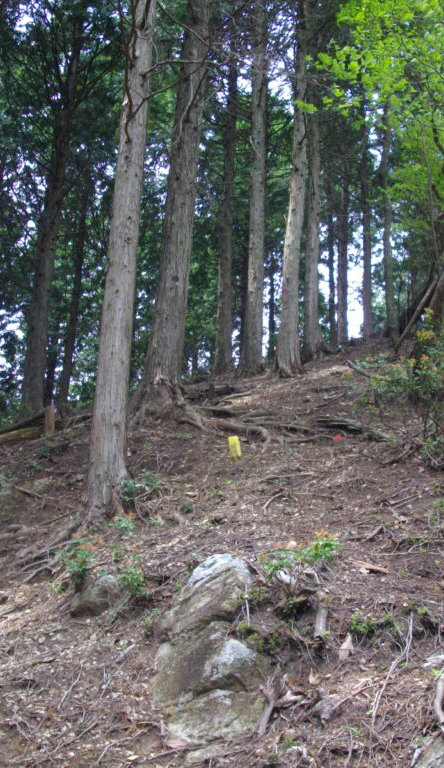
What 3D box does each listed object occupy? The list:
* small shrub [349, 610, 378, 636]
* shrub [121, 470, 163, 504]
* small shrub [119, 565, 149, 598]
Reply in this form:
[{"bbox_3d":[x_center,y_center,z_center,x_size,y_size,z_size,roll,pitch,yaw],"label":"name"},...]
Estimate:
[{"bbox_3d":[0.672,1.138,5.200,0.143,0.117,0.128,3,-23,0],"label":"small shrub"},{"bbox_3d":[-0.647,0.832,8.800,0.338,0.260,0.304,3,-23,0],"label":"shrub"},{"bbox_3d":[-0.477,1.070,5.900,0.162,0.164,0.146,3,-23,0],"label":"small shrub"}]

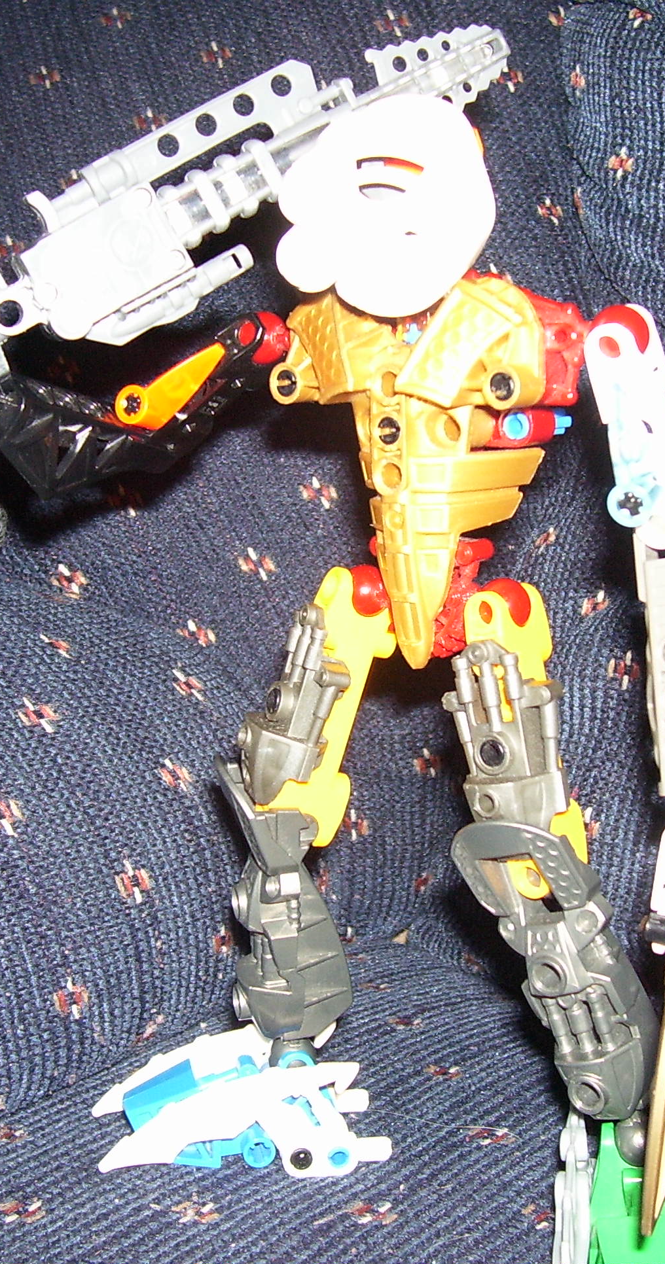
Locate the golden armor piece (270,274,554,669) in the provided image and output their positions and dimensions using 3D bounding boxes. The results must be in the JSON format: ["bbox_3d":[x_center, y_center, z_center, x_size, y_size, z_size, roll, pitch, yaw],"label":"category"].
[{"bbox_3d":[0.013,-0.027,0.296,0.051,0.069,0.025,-2,4,35],"label":"golden armor piece"}]

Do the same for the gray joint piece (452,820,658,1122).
[{"bbox_3d":[0.040,0.060,0.298,0.020,0.057,0.022,-20,-8,24],"label":"gray joint piece"}]

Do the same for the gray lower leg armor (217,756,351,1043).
[{"bbox_3d":[-0.009,0.051,0.320,0.022,0.057,0.020,-3,8,-22],"label":"gray lower leg armor"}]

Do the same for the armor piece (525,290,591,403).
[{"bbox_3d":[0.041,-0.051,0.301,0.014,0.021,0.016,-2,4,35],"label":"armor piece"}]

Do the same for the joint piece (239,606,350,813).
[{"bbox_3d":[-0.007,0.013,0.310,0.012,0.036,0.020,13,-3,-30],"label":"joint piece"}]

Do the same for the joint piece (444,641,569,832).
[{"bbox_3d":[0.032,0.019,0.303,0.020,0.036,0.012,-10,-3,32],"label":"joint piece"}]

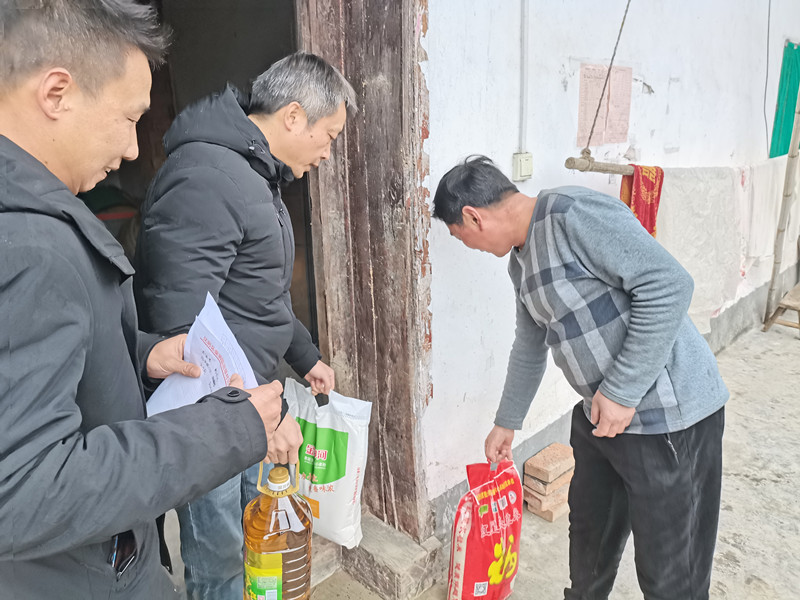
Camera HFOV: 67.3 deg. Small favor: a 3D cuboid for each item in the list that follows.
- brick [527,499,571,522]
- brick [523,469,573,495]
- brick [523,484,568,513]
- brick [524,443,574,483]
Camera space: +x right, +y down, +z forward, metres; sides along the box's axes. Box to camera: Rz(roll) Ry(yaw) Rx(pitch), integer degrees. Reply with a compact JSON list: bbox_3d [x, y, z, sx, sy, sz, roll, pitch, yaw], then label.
[{"bbox_3d":[0.657,0.837,2.514,0.236,0.049,0.113,-14,19,-41],"label":"brick"},{"bbox_3d":[0.643,0.736,2.528,0.236,0.049,0.113,-14,19,-40],"label":"brick"},{"bbox_3d":[0.646,0.793,2.496,0.236,0.049,0.113,-9,16,-26],"label":"brick"},{"bbox_3d":[0.647,0.685,2.537,0.236,0.049,0.113,-15,20,-43],"label":"brick"}]

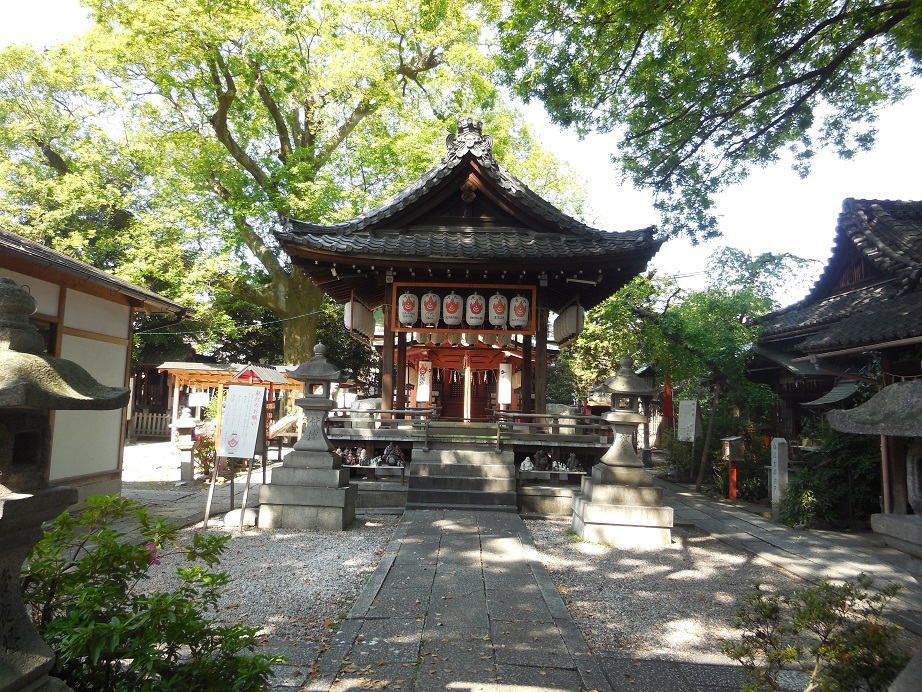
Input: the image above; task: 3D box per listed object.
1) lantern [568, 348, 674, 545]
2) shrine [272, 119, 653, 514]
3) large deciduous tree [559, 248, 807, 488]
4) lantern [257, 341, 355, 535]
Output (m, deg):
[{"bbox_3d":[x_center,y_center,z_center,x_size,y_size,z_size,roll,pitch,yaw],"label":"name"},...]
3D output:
[{"bbox_3d":[2.064,1.284,8.739,1.060,2.357,1.050,1,-6,1],"label":"lantern"},{"bbox_3d":[0.113,-0.519,13.768,6.400,6.850,6.300,1,-6,1],"label":"shrine"},{"bbox_3d":[5.099,0.460,15.187,5.300,5.300,4.600,1,-6,1],"label":"large deciduous tree"},{"bbox_3d":[-2.021,1.194,9.174,1.080,2.443,1.050,1,-6,1],"label":"lantern"}]

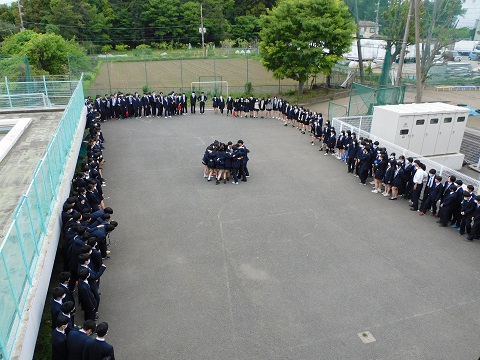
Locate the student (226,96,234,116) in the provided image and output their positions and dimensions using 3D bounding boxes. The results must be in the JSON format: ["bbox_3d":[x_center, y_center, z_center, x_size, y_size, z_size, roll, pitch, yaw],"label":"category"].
[{"bbox_3d":[-0.775,-5.753,29.972,0.500,1.600,0.340,-1,23,-2],"label":"student"}]

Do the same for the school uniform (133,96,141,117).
[{"bbox_3d":[-7.933,-5.509,29.544,0.500,1.370,0.320,-10,24,-22],"label":"school uniform"}]

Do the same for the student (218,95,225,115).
[{"bbox_3d":[-1.422,-5.740,29.888,0.470,1.552,0.320,-1,22,-3],"label":"student"}]

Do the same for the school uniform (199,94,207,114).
[{"bbox_3d":[-2.940,-5.927,30.120,0.600,1.724,0.360,-3,22,-7],"label":"school uniform"}]

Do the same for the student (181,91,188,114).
[{"bbox_3d":[-4.342,-5.888,30.058,0.500,1.700,0.360,-4,22,-10],"label":"student"}]

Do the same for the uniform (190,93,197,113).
[{"bbox_3d":[-3.695,-5.994,30.672,0.480,1.410,0.300,-3,23,-7],"label":"uniform"}]

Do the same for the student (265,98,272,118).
[{"bbox_3d":[2.166,-5.350,28.905,0.480,1.566,0.340,3,22,7],"label":"student"}]

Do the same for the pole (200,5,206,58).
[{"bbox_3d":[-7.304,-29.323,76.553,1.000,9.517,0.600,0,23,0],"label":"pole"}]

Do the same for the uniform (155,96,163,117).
[{"bbox_3d":[-6.151,-5.404,29.134,0.500,1.453,0.340,-6,23,-15],"label":"uniform"}]

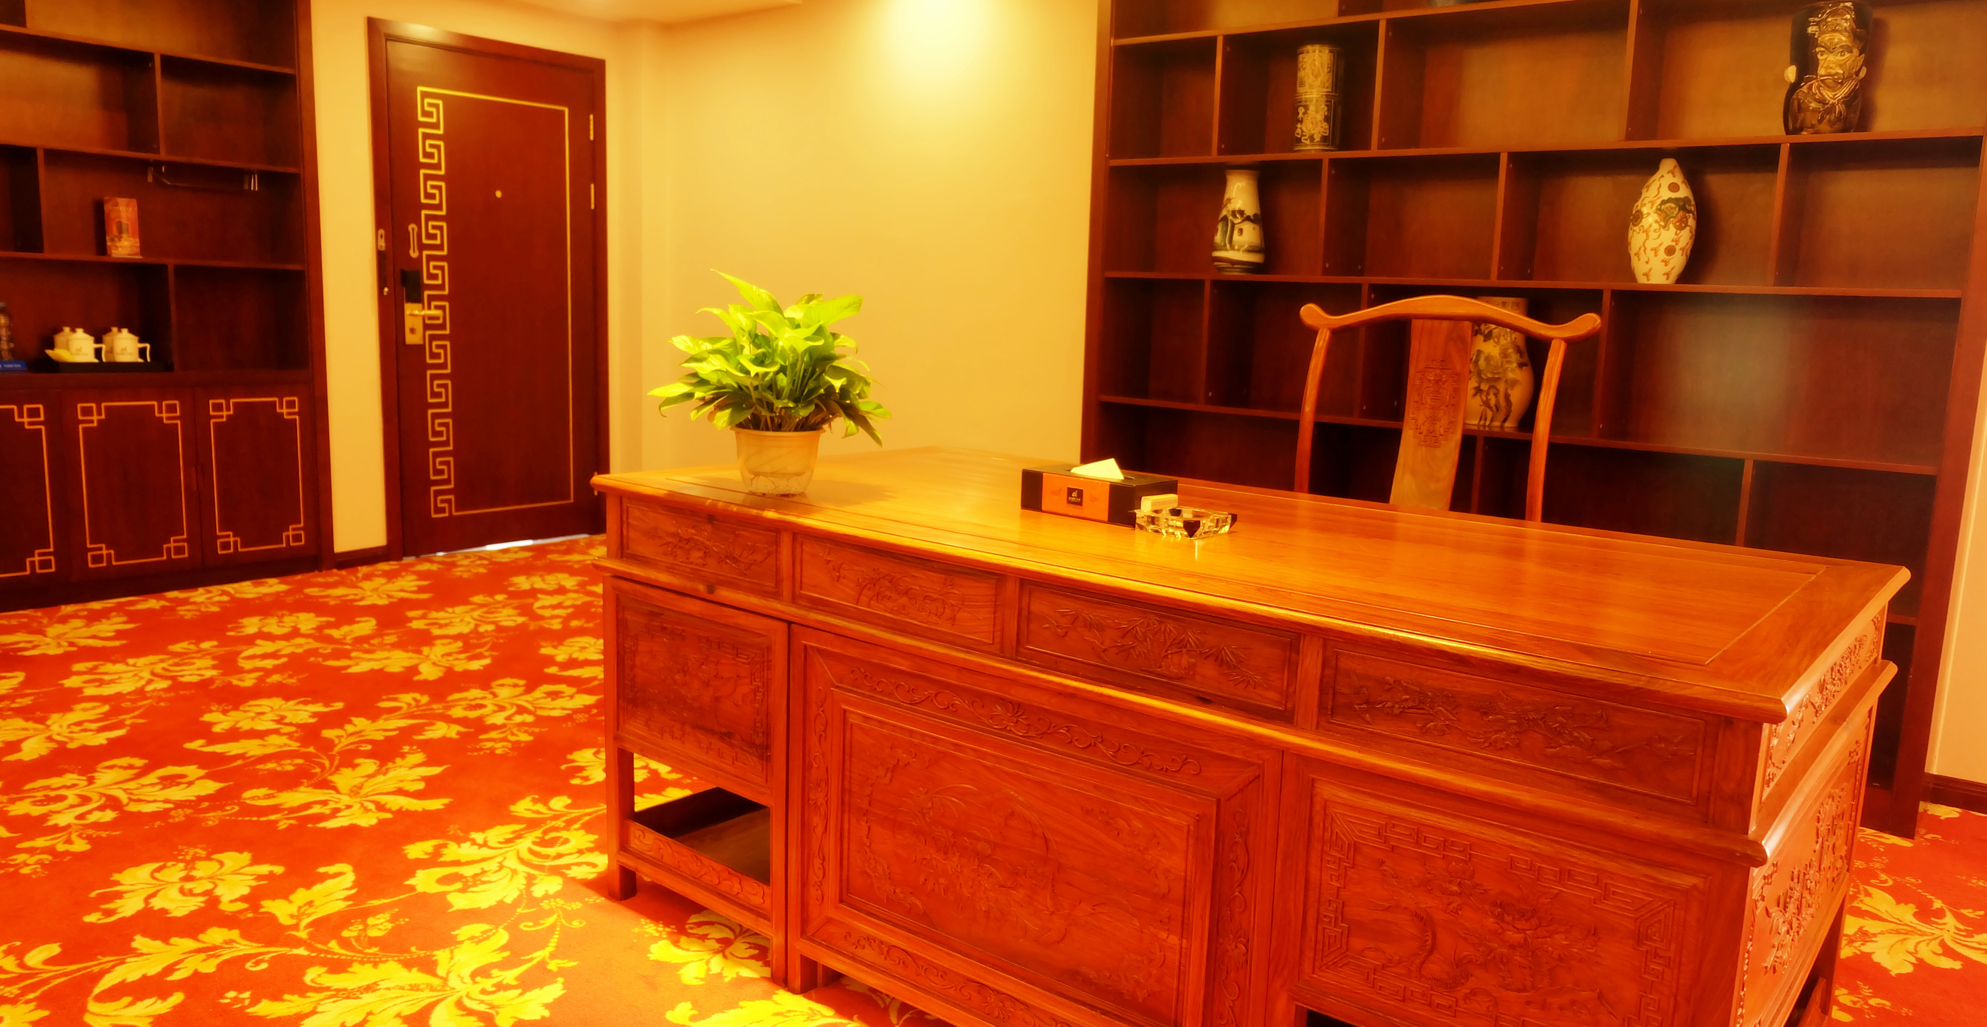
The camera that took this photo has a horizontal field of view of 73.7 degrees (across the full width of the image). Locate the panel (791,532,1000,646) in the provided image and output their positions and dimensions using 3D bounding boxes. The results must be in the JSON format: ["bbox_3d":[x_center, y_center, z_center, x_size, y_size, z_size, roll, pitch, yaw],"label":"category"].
[{"bbox_3d":[-0.149,0.113,1.951,0.428,0.107,0.025,9,11,39],"label":"panel"}]

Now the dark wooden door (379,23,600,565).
[{"bbox_3d":[-2.170,-0.929,5.822,0.098,2.166,1.039,9,11,39],"label":"dark wooden door"}]

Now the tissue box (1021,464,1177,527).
[{"bbox_3d":[0.170,-0.029,2.121,0.230,0.065,0.120,9,11,39],"label":"tissue box"}]

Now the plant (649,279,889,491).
[{"bbox_3d":[-0.380,-0.227,2.261,0.397,0.372,0.392,2,9,0],"label":"plant"}]

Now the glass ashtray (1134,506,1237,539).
[{"bbox_3d":[0.282,0.015,1.976,0.118,0.027,0.118,9,11,39],"label":"glass ashtray"}]

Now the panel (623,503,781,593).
[{"bbox_3d":[-0.501,0.057,2.244,0.429,0.106,0.025,9,11,39],"label":"panel"}]

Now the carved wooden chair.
[{"bbox_3d":[0.727,0.173,2.520,0.608,1.171,0.519,9,11,39],"label":"carved wooden chair"}]

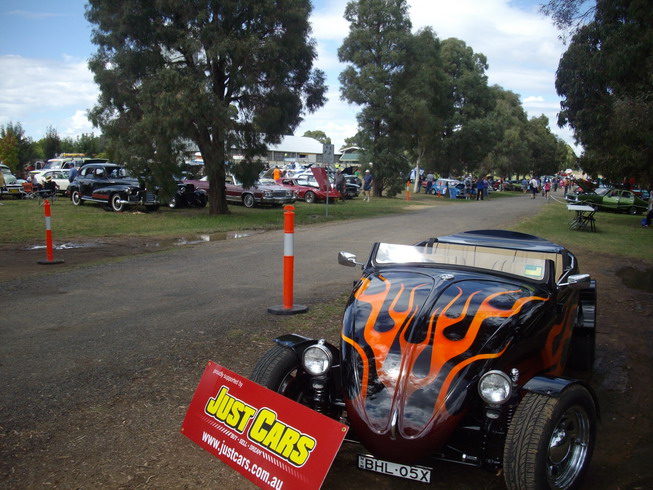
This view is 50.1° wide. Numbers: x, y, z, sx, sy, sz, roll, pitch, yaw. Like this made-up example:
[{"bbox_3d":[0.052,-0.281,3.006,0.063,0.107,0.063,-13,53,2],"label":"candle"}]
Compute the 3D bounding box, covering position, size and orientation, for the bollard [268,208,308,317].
[{"bbox_3d":[-0.410,0.151,7.530,0.420,1.150,0.420,1,5,0],"label":"bollard"}]

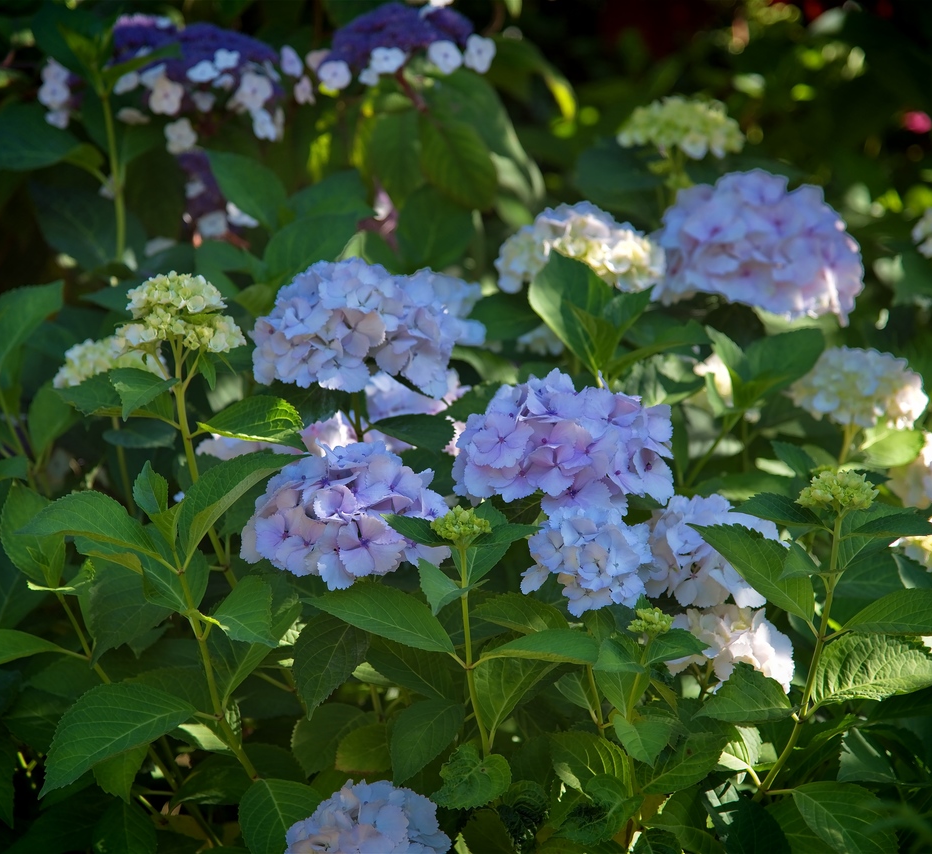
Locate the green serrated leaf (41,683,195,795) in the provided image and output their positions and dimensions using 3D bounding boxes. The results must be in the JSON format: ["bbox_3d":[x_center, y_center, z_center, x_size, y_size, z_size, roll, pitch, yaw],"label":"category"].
[{"bbox_3d":[-0.249,0.223,3.050,0.129,0.022,0.078,-27,43,-23],"label":"green serrated leaf"}]

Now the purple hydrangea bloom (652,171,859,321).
[{"bbox_3d":[0.244,-0.149,3.534,0.172,0.122,0.160,0,11,0],"label":"purple hydrangea bloom"}]

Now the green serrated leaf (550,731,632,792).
[{"bbox_3d":[0.089,0.239,3.017,0.081,0.019,0.057,40,38,-6],"label":"green serrated leaf"}]

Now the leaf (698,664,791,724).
[{"bbox_3d":[0.201,0.192,3.080,0.084,0.020,0.062,-2,32,-29],"label":"leaf"}]

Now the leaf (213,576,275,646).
[{"bbox_3d":[-0.160,0.132,3.080,0.058,0.018,0.074,-24,35,-35],"label":"leaf"}]

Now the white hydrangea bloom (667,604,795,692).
[{"bbox_3d":[0.199,0.165,3.203,0.101,0.070,0.097,0,11,0],"label":"white hydrangea bloom"}]

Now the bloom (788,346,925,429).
[{"bbox_3d":[0.317,-0.031,3.441,0.114,0.065,0.110,0,11,0],"label":"bloom"}]

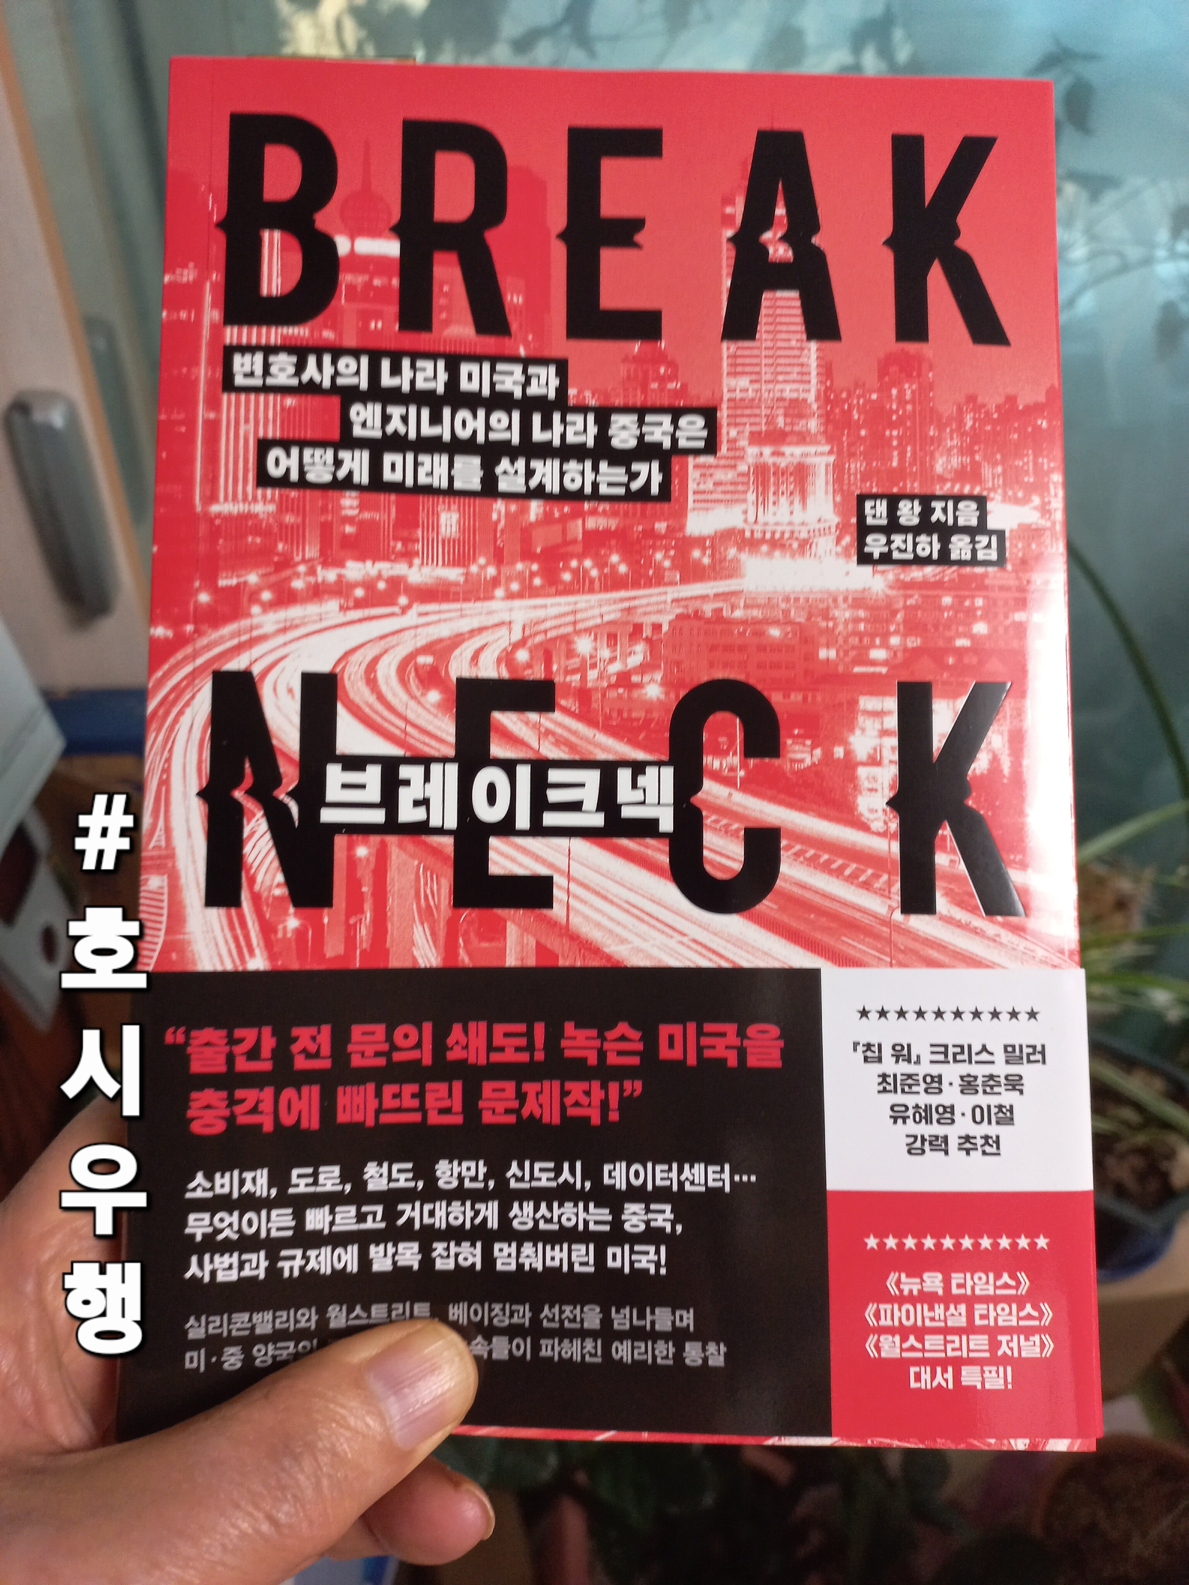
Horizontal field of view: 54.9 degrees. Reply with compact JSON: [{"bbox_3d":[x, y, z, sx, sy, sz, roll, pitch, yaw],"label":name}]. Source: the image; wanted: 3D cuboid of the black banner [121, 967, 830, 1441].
[{"bbox_3d":[-0.019,0.064,0.182,0.111,0.072,0.005,1,-5,0],"label":"black banner"}]

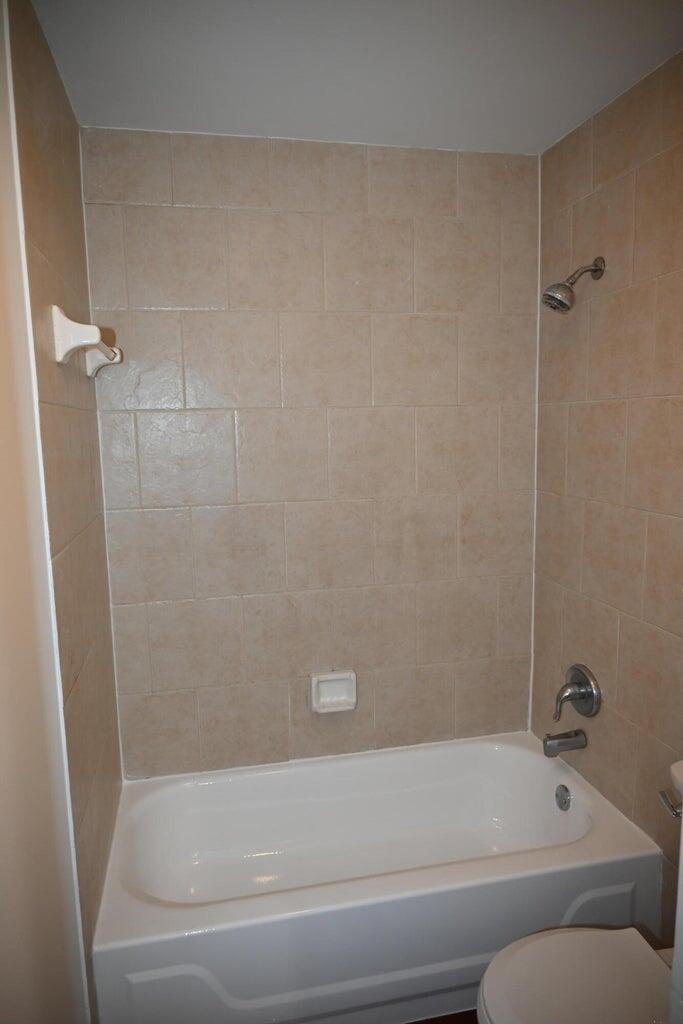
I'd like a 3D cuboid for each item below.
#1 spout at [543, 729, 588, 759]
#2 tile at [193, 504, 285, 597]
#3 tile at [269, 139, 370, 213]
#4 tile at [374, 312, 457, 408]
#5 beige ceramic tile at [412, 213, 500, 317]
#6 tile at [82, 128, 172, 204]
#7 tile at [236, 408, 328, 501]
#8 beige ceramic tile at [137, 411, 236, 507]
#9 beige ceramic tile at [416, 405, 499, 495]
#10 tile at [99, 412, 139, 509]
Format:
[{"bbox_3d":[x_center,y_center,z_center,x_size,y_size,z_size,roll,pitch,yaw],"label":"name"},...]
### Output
[{"bbox_3d":[0.723,0.755,2.226,0.143,0.076,0.055,-3,8,-12],"label":"spout"},{"bbox_3d":[-0.338,0.126,2.263,0.304,0.304,0.010,-3,8,-12],"label":"tile"},{"bbox_3d":[-0.067,-1.064,2.175,0.310,0.212,0.010,-3,8,-12],"label":"tile"},{"bbox_3d":[0.253,-0.514,2.319,0.301,0.303,0.010,-3,8,-12],"label":"tile"},{"bbox_3d":[0.396,-0.826,2.306,0.305,0.305,0.012,-3,8,-12],"label":"beige ceramic tile"},{"bbox_3d":[-0.640,-1.031,2.048,0.250,0.208,0.010,-3,8,-12],"label":"tile"},{"bbox_3d":[-0.194,-0.186,2.256,0.304,0.304,0.010,-3,8,-12],"label":"tile"},{"bbox_3d":[-0.494,-0.171,2.200,0.306,0.308,0.010,-3,8,-12],"label":"beige ceramic tile"},{"bbox_3d":[0.406,-0.216,2.388,0.304,0.304,0.010,-3,8,-12],"label":"beige ceramic tile"},{"bbox_3d":[-0.697,-0.161,2.145,0.107,0.304,0.010,-3,8,-12],"label":"tile"}]

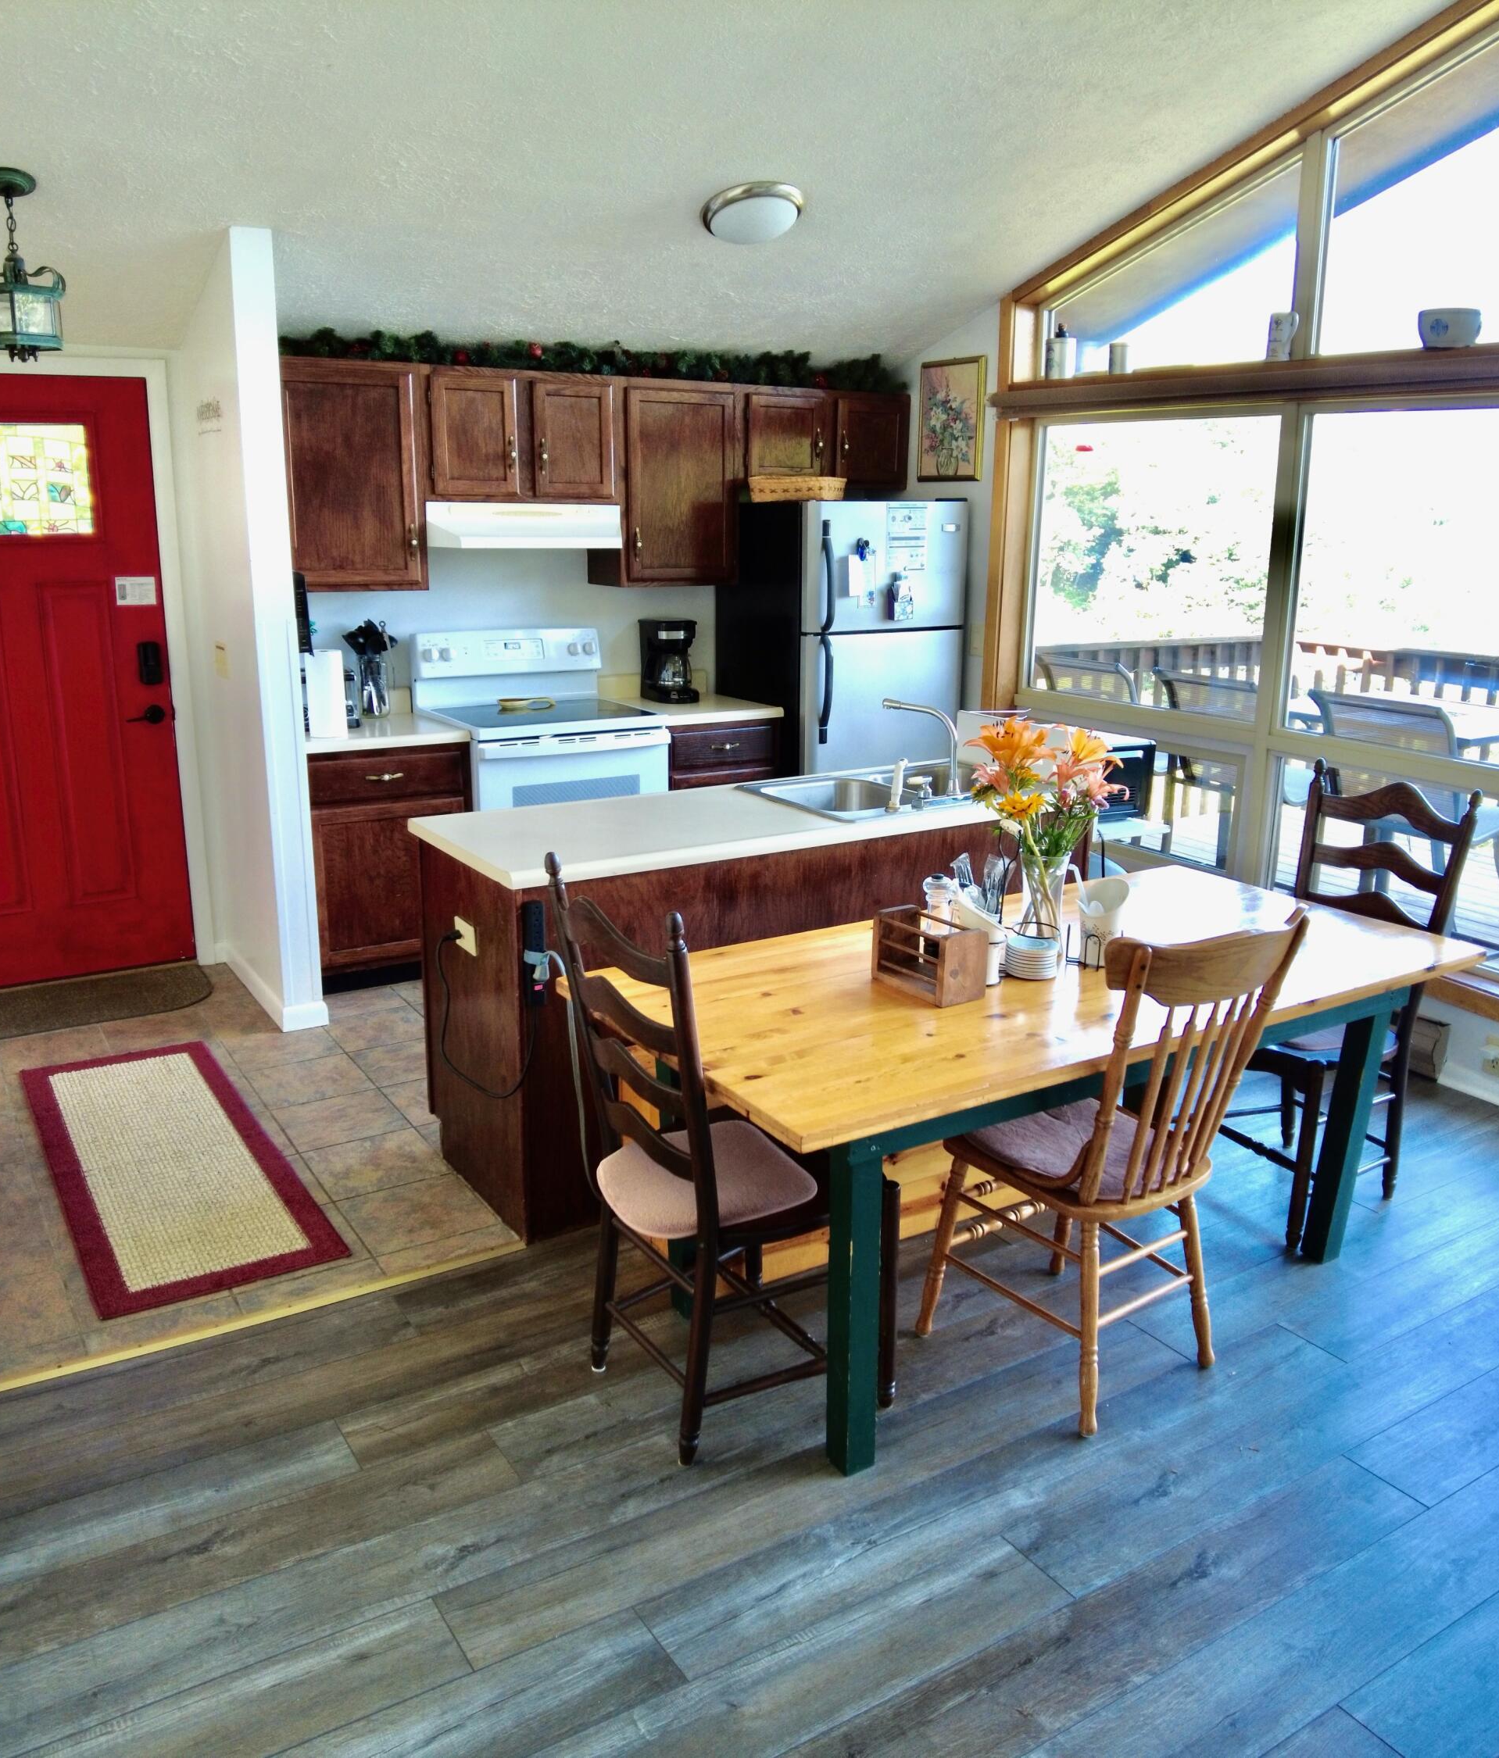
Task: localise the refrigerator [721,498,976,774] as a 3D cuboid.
[{"bbox_3d":[0.365,-0.733,5.850,0.825,1.720,0.720,-9,18,-32],"label":"refrigerator"}]

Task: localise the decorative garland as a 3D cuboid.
[{"bbox_3d":[-0.509,-1.946,5.127,2.680,0.130,0.190,-8,17,-31],"label":"decorative garland"}]

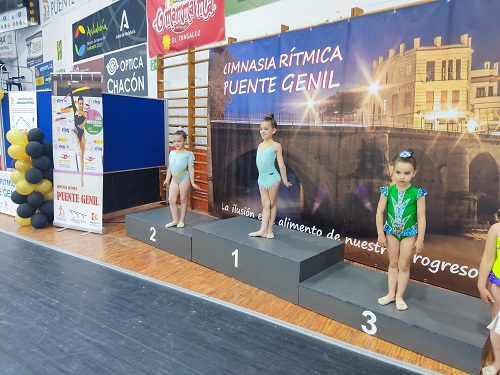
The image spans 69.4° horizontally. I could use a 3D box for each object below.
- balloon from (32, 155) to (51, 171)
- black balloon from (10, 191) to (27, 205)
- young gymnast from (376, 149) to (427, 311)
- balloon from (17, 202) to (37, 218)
[{"bbox_3d":[-2.809,-0.334,4.877,0.230,0.235,0.230,-2,9,-20],"label":"balloon"},{"bbox_3d":[-3.092,0.137,4.850,0.210,0.200,0.220,-3,10,-33],"label":"black balloon"},{"bbox_3d":[1.073,0.293,2.526,0.340,1.112,0.240,7,10,32],"label":"young gymnast"},{"bbox_3d":[-2.961,0.309,4.790,0.215,0.205,0.220,-3,10,-32],"label":"balloon"}]

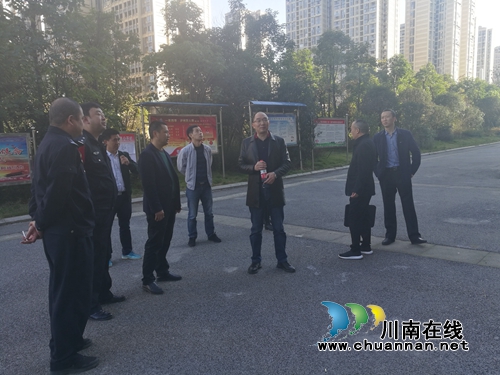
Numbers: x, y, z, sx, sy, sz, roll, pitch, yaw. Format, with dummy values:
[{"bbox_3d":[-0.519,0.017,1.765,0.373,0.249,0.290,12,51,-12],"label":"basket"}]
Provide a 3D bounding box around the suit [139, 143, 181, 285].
[{"bbox_3d":[-0.907,0.255,3.903,0.340,1.420,0.500,1,7,28],"label":"suit"}]

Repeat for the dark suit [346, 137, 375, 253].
[{"bbox_3d":[1.353,0.065,4.804,0.360,1.420,0.480,0,6,14],"label":"dark suit"}]

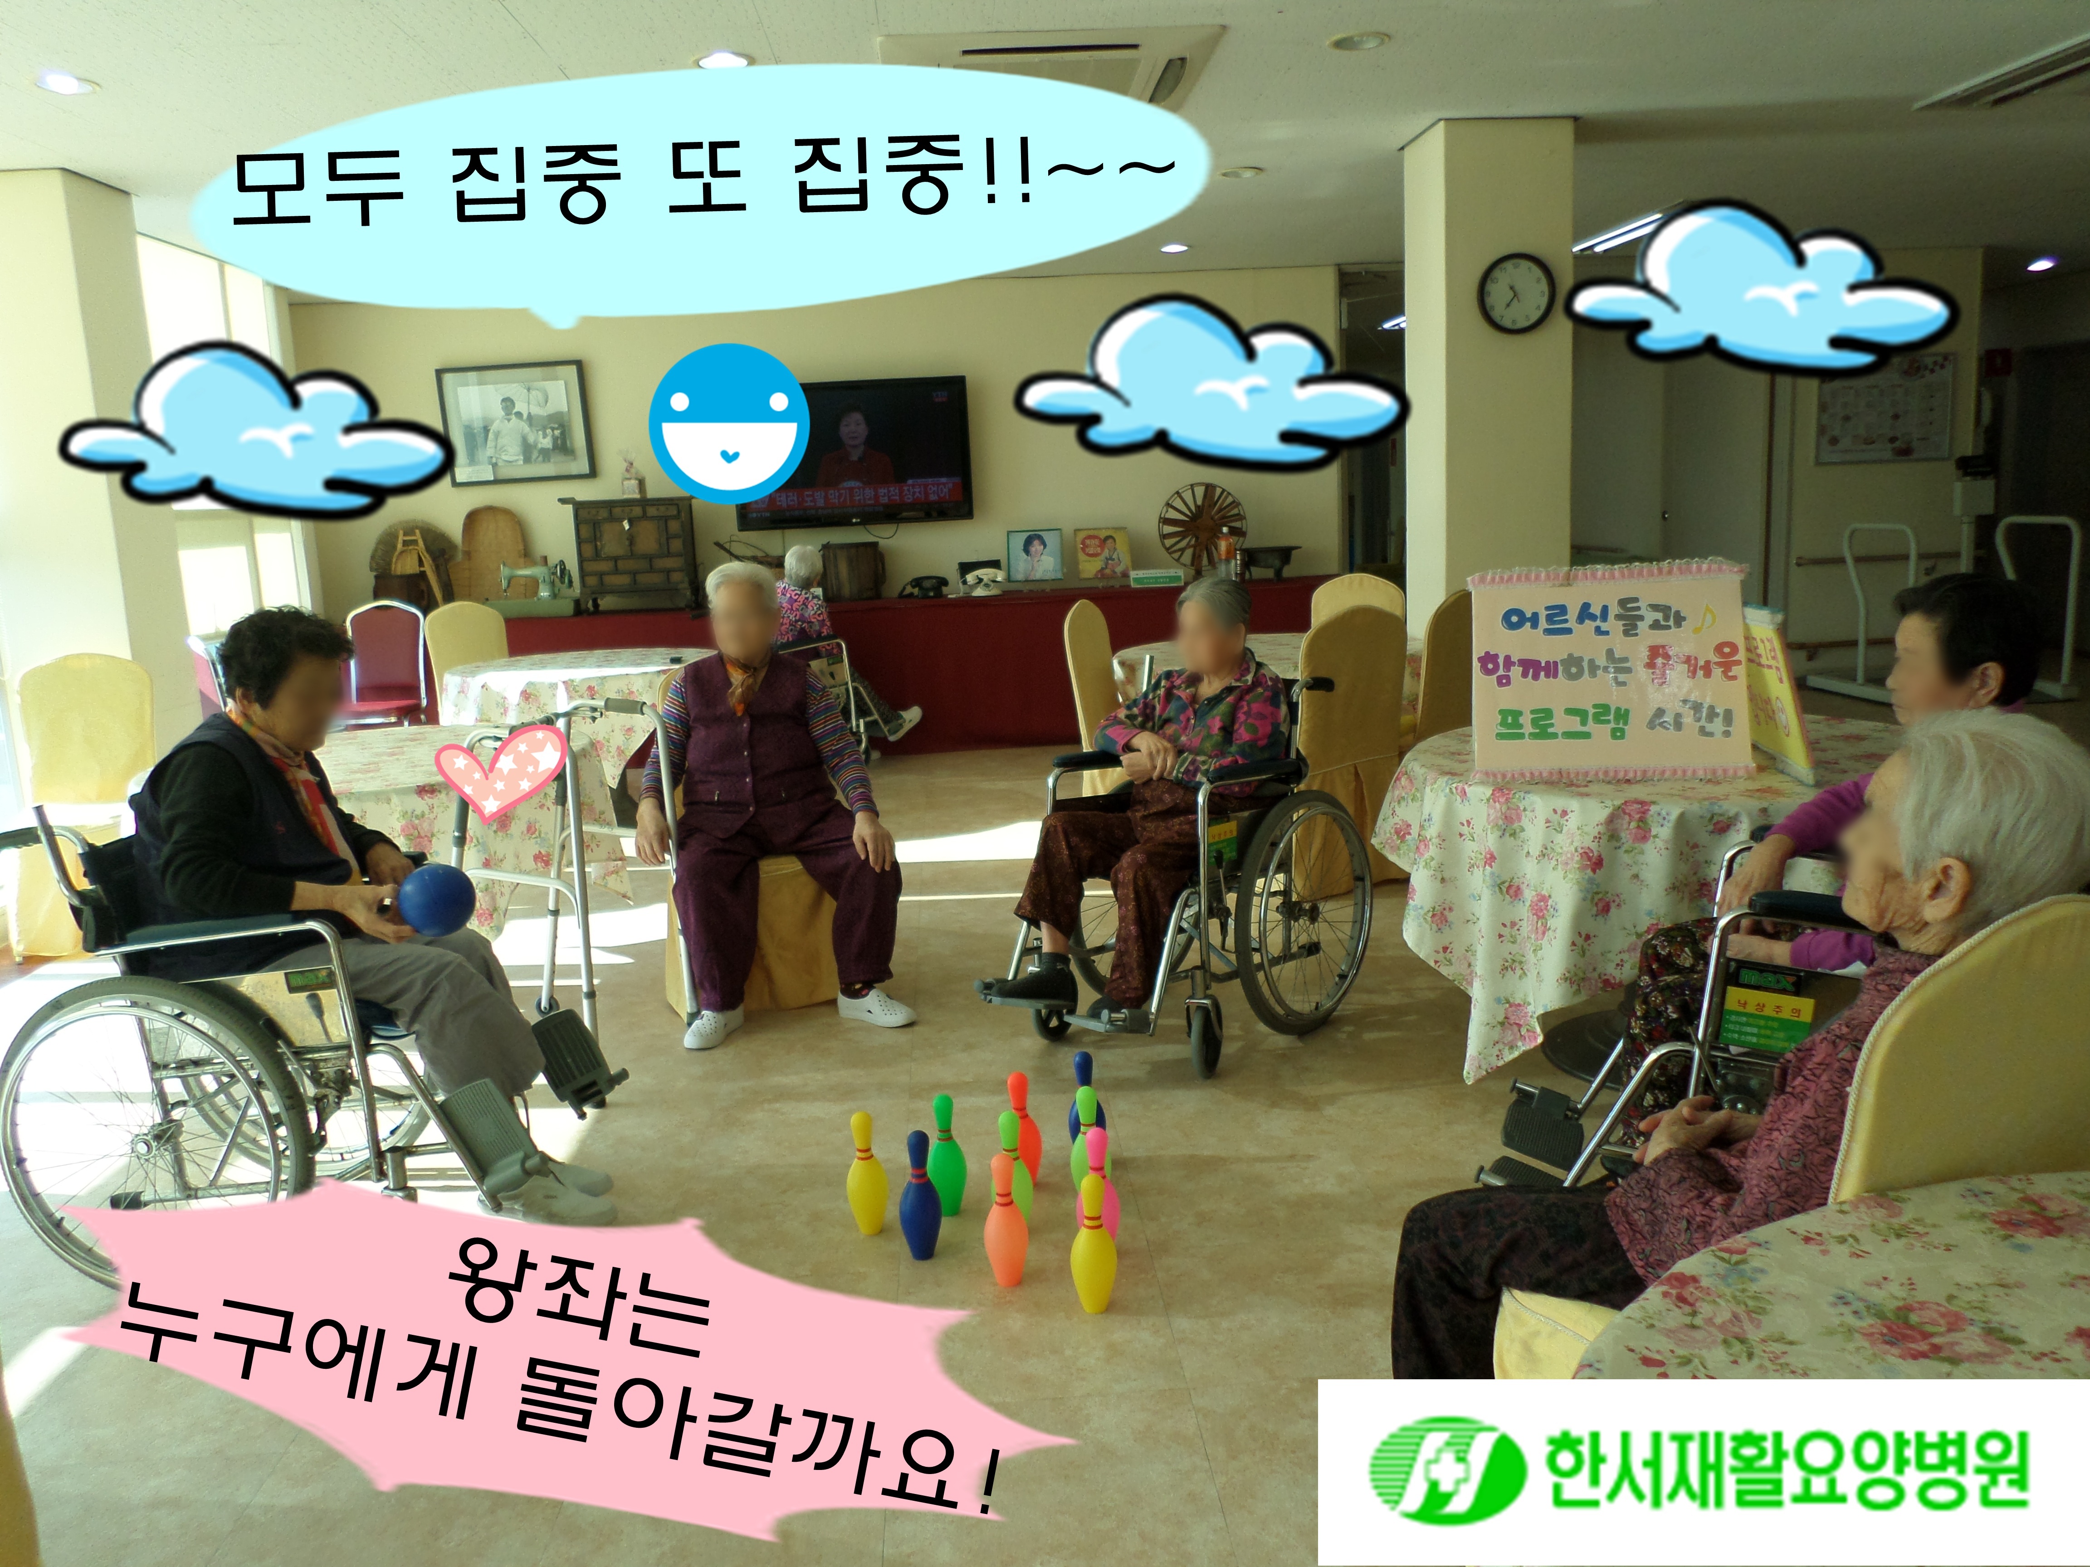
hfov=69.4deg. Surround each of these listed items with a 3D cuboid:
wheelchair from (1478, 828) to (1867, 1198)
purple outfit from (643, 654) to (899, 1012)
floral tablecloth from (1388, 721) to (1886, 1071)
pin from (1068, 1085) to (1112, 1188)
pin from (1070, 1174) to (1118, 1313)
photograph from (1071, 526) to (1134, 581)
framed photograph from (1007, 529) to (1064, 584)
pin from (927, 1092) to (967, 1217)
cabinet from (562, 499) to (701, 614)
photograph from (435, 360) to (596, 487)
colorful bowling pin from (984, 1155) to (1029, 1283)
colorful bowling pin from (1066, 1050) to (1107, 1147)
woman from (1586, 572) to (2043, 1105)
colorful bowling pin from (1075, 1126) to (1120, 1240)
[{"bbox_3d":[1.228,0.368,2.392,1.020,0.870,0.620,3,11,28],"label":"wheelchair"},{"bbox_3d":[-0.737,0.125,4.040,0.650,0.910,0.620,-4,9,-10],"label":"purple outfit"},{"bbox_3d":[1.422,0.231,3.339,1.320,0.630,1.320,-3,10,-4],"label":"floral tablecloth"},{"bbox_3d":[0.083,0.672,2.792,0.076,0.232,0.076,-3,10,0],"label":"pin"},{"bbox_3d":[0.080,0.738,2.417,0.076,0.232,0.076,-3,10,0],"label":"pin"},{"bbox_3d":[0.341,-1.333,8.750,0.312,0.302,0.025,-3,-4,-4],"label":"photograph"},{"bbox_3d":[-0.052,-1.313,8.720,0.318,0.305,0.025,-3,-4,-4],"label":"framed photograph"},{"bbox_3d":[-0.185,0.693,2.822,0.075,0.235,0.075,-3,9,-5],"label":"pin"},{"bbox_3d":[-2.351,-1.332,8.805,0.800,0.660,0.360,-3,10,-2],"label":"cabinet"},{"bbox_3d":[-3.096,-2.108,8.874,0.840,0.670,0.030,-4,12,-2],"label":"photograph"},{"bbox_3d":[-0.064,0.728,2.514,0.076,0.232,0.076,-3,10,0],"label":"colorful bowling pin"},{"bbox_3d":[0.082,0.640,2.987,0.074,0.237,0.074,-3,10,0],"label":"colorful bowling pin"},{"bbox_3d":[1.188,0.238,2.308,0.692,1.105,0.506,2,11,26],"label":"woman"},{"bbox_3d":[0.093,0.712,2.626,0.076,0.235,0.076,-2,9,1],"label":"colorful bowling pin"}]

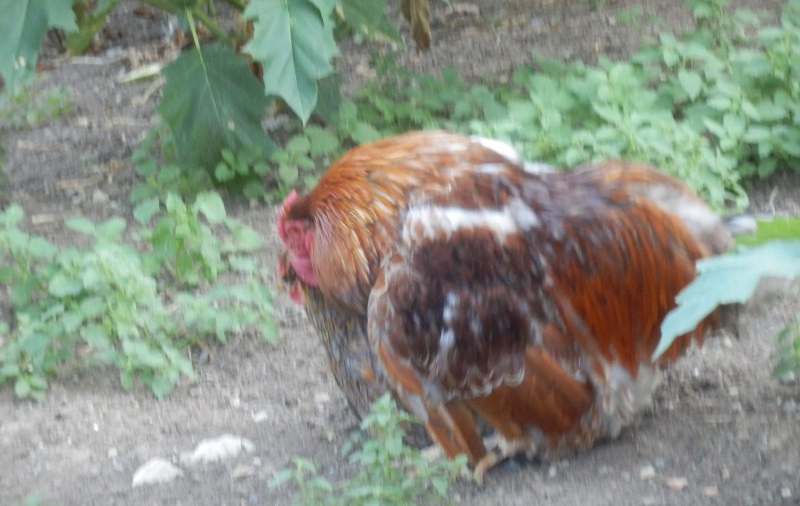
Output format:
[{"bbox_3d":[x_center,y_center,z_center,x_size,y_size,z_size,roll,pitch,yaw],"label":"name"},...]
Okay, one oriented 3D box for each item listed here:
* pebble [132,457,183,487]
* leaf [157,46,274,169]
[{"bbox_3d":[-0.224,0.203,4.230,0.046,0.022,0.034,0,18,0],"label":"pebble"},{"bbox_3d":[-0.204,-0.162,5.070,0.125,0.140,0.060,0,18,0],"label":"leaf"}]

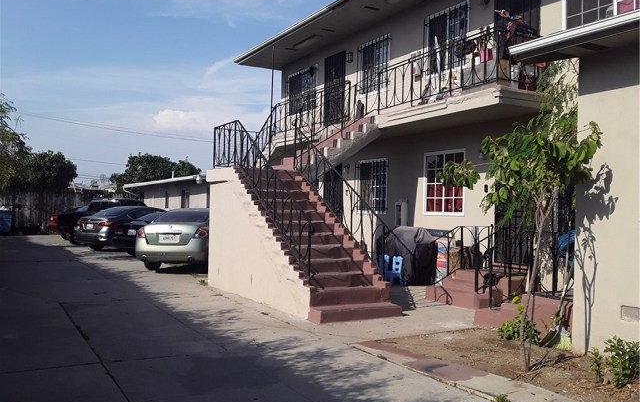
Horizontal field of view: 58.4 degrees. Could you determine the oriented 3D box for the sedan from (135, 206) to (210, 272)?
[{"bbox_3d":[-2.860,0.891,14.200,1.800,1.470,4.800,1,-1,8],"label":"sedan"}]

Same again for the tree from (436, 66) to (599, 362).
[{"bbox_3d":[1.845,0.144,5.300,1.420,2.750,1.300,1,-1,19],"label":"tree"}]

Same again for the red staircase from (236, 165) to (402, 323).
[{"bbox_3d":[-0.167,0.502,8.788,1.320,2.120,2.950,2,-1,-30],"label":"red staircase"}]

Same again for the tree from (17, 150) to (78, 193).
[{"bbox_3d":[-15.215,-0.535,32.000,3.300,4.500,3.300,2,-1,-28],"label":"tree"}]

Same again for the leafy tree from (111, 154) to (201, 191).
[{"bbox_3d":[-10.620,-0.559,37.000,5.600,5.000,4.800,2,-1,-16],"label":"leafy tree"}]

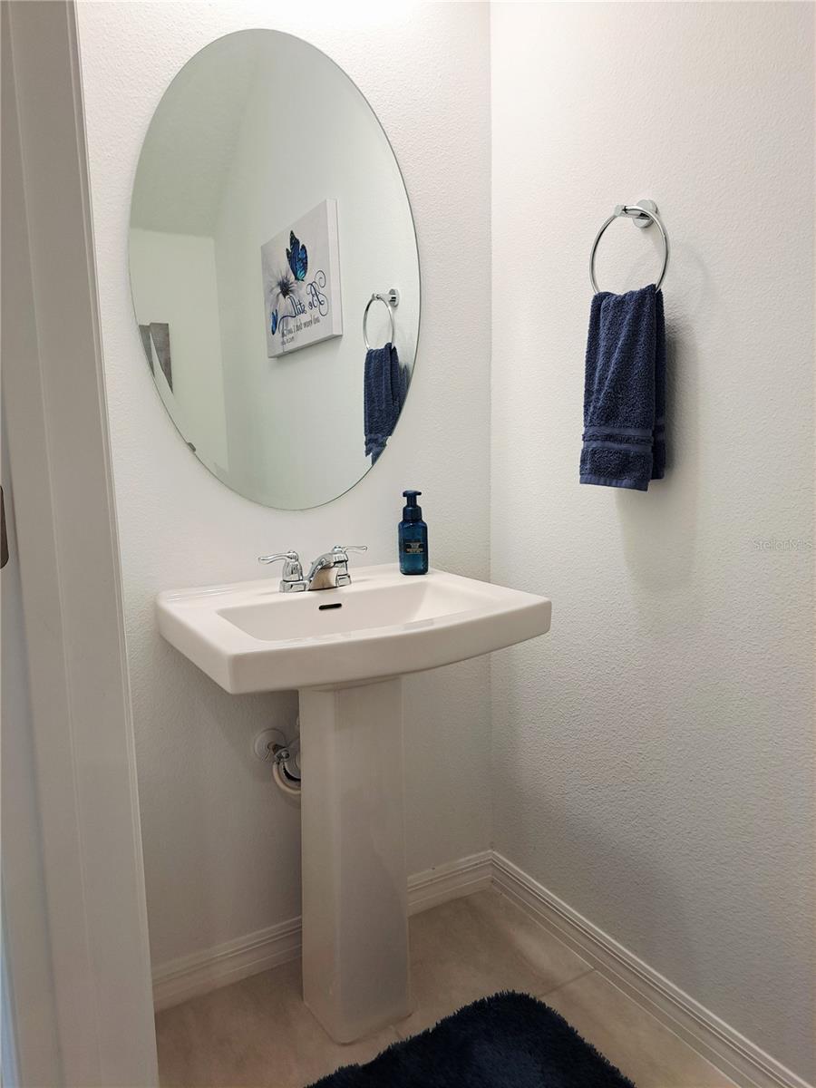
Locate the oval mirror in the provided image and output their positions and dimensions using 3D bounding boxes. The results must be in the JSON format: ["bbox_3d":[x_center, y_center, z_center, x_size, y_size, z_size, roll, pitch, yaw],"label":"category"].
[{"bbox_3d":[-0.233,-0.526,1.498,0.607,0.915,0.010,-6,9,-30],"label":"oval mirror"}]

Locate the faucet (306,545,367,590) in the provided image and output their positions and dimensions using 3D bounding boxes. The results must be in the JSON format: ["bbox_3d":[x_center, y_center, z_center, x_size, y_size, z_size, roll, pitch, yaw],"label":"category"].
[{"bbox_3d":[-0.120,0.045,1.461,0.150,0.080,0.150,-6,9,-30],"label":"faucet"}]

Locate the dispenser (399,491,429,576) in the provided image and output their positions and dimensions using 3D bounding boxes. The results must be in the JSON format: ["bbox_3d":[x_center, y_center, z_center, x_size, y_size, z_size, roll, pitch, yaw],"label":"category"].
[{"bbox_3d":[0.013,-0.028,1.615,0.059,0.176,0.059,-3,8,-16],"label":"dispenser"}]

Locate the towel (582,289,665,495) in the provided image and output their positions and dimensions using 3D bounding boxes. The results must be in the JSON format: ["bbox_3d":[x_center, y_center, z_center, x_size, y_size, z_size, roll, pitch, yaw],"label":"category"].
[{"bbox_3d":[0.384,-0.281,1.375,0.065,0.358,0.178,-6,9,-30],"label":"towel"}]

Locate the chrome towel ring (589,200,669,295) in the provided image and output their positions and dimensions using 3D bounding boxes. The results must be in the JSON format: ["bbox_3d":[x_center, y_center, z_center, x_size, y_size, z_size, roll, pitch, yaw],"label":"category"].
[{"bbox_3d":[0.401,-0.513,1.335,0.078,0.195,0.180,-6,9,-30],"label":"chrome towel ring"}]

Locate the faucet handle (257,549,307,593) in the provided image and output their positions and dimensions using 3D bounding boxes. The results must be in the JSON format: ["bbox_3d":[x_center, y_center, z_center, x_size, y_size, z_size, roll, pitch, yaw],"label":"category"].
[{"bbox_3d":[-0.236,0.051,1.442,0.092,0.078,0.055,-6,9,-30],"label":"faucet handle"}]

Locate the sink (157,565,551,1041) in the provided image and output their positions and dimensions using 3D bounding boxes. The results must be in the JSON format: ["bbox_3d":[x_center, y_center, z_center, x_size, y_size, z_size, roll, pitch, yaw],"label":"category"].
[{"bbox_3d":[-0.089,0.528,1.412,0.608,0.873,0.535,-6,9,-30],"label":"sink"}]

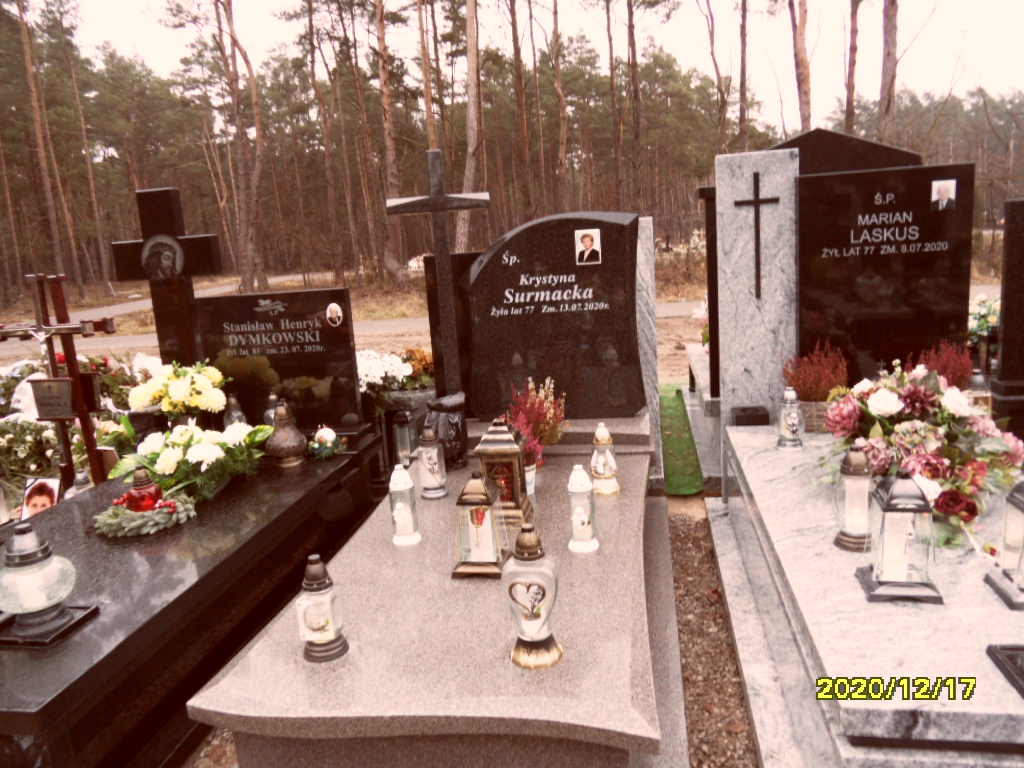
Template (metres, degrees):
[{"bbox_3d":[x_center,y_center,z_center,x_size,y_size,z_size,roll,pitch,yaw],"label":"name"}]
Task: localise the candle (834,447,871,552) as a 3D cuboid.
[{"bbox_3d":[0.903,0.298,1.866,0.100,0.268,0.100,-2,12,11],"label":"candle"}]

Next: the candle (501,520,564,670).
[{"bbox_3d":[0.050,0.479,1.644,0.130,0.323,0.120,-2,12,9],"label":"candle"}]

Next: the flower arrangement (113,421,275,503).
[{"bbox_3d":[-1.387,0.324,3.096,0.560,0.280,0.420,-2,10,11],"label":"flower arrangement"}]

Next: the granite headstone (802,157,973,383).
[{"bbox_3d":[1.469,-0.353,2.848,0.634,0.963,0.090,-2,11,10],"label":"granite headstone"}]

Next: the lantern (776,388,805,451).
[{"bbox_3d":[1.021,0.126,2.613,0.097,0.218,0.097,-2,11,10],"label":"lantern"}]

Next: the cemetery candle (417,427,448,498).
[{"bbox_3d":[-0.279,0.272,2.467,0.089,0.233,0.089,-2,11,10],"label":"cemetery candle"}]

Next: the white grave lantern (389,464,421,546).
[{"bbox_3d":[-0.330,0.356,2.111,0.093,0.225,0.093,-2,10,11],"label":"white grave lantern"}]

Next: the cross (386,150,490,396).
[{"bbox_3d":[-0.332,-0.459,3.551,0.497,1.345,0.085,-2,10,11],"label":"cross"}]

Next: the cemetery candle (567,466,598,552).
[{"bbox_3d":[0.216,0.381,2.197,0.094,0.264,0.094,-2,12,11],"label":"cemetery candle"}]

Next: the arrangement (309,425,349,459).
[{"bbox_3d":[-0.853,0.271,3.273,0.165,0.130,0.140,-2,12,11],"label":"arrangement"}]

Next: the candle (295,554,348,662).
[{"bbox_3d":[-0.465,0.536,1.729,0.112,0.250,0.107,-4,12,3],"label":"candle"}]

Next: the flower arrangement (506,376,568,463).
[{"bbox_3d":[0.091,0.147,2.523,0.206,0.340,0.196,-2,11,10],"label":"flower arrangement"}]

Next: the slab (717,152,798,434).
[{"bbox_3d":[1.021,-0.300,2.970,0.310,1.276,0.090,-2,11,10],"label":"slab"}]

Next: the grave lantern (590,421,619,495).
[{"bbox_3d":[0.364,0.285,2.777,0.109,0.273,0.109,-2,10,11],"label":"grave lantern"}]

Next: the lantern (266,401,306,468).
[{"bbox_3d":[-0.926,0.204,2.936,0.163,0.268,0.163,-2,11,10],"label":"lantern"}]

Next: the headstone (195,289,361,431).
[{"bbox_3d":[-1.143,-0.112,3.506,0.775,0.672,0.070,-2,12,11],"label":"headstone"}]

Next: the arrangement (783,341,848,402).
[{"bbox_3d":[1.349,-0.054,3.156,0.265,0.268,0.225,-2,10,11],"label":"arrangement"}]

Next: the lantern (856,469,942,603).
[{"bbox_3d":[0.890,0.337,1.642,0.158,0.286,0.150,-2,12,11],"label":"lantern"}]

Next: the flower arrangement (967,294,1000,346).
[{"bbox_3d":[3.025,-0.401,4.550,0.300,0.340,0.280,-2,10,11],"label":"flower arrangement"}]

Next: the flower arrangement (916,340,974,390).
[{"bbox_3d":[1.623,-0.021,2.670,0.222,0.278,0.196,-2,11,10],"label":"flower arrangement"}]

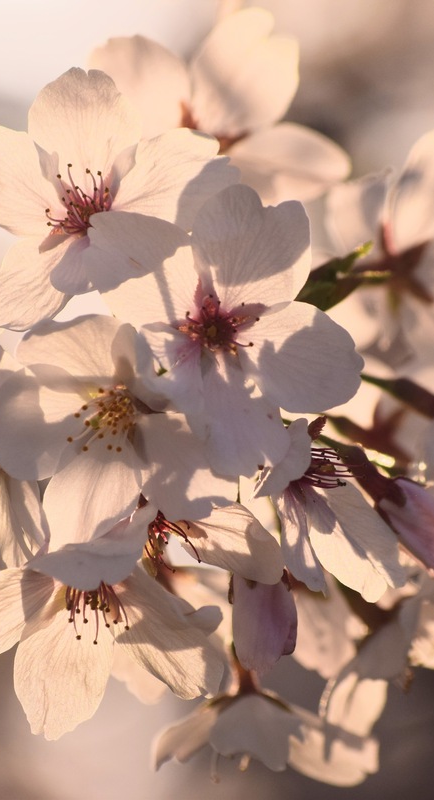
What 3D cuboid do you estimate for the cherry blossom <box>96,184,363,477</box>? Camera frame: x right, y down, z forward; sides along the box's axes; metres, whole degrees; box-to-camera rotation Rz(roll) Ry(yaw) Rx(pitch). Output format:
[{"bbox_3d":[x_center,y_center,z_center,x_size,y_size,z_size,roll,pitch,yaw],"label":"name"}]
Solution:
[{"bbox_3d":[0.001,-0.008,0.870,0.033,0.035,0.014,0,0,5],"label":"cherry blossom"}]

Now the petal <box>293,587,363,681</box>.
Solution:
[{"bbox_3d":[0.013,0.028,0.893,0.011,0.013,0.006,0,0,0],"label":"petal"}]

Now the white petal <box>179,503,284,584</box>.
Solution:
[{"bbox_3d":[0.002,0.018,0.920,0.013,0.010,0.006,0,9,-6],"label":"white petal"}]

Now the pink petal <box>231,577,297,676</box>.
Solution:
[{"bbox_3d":[0.006,0.027,0.872,0.008,0.013,0.008,0,0,0],"label":"pink petal"}]

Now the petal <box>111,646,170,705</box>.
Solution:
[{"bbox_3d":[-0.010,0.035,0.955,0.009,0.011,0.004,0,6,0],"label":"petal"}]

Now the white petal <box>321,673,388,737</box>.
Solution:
[{"bbox_3d":[0.018,0.040,0.945,0.009,0.009,0.004,0,3,-6],"label":"white petal"}]

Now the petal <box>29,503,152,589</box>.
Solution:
[{"bbox_3d":[-0.015,0.017,0.868,0.015,0.011,0.008,0,0,0],"label":"petal"}]

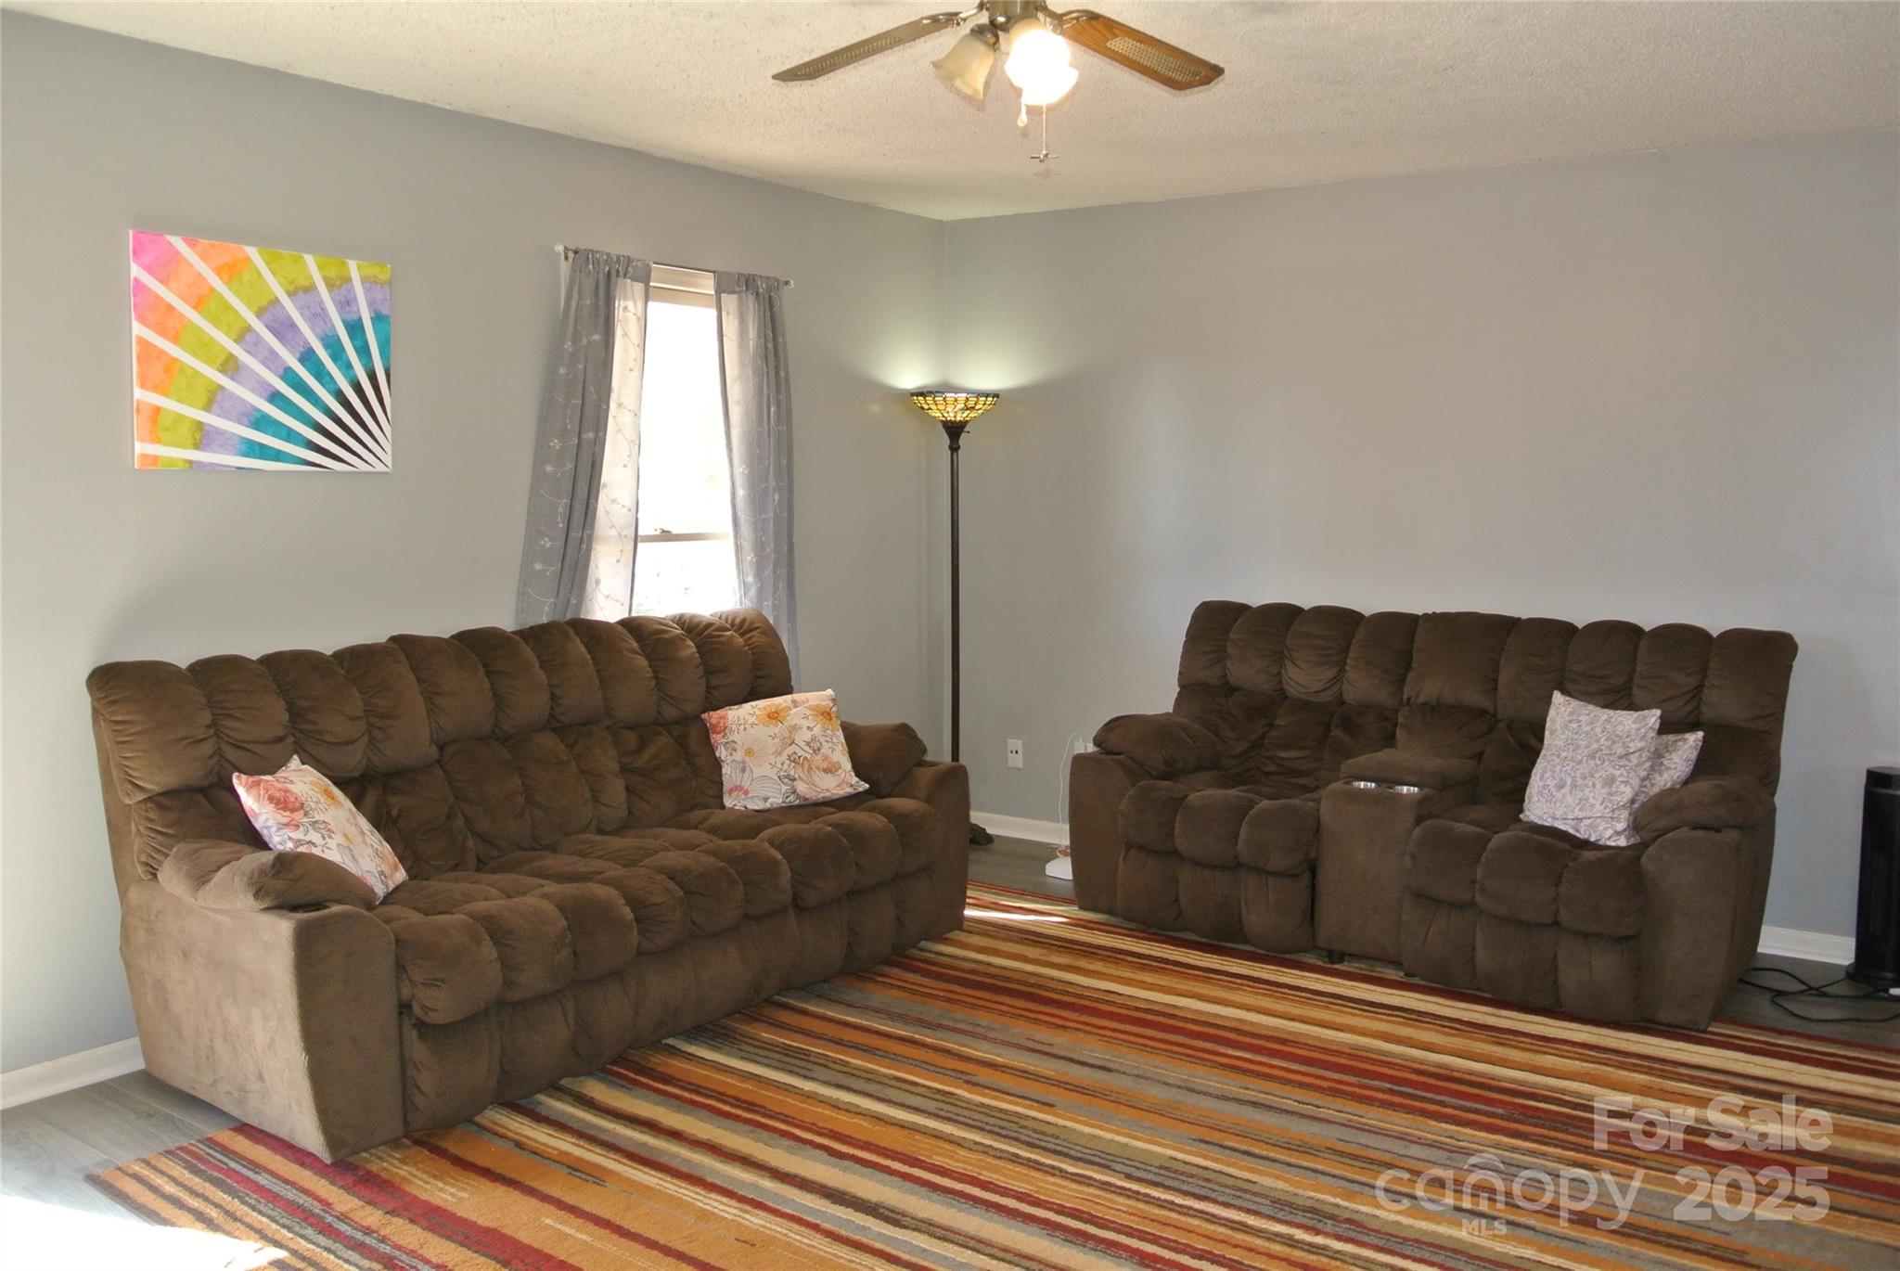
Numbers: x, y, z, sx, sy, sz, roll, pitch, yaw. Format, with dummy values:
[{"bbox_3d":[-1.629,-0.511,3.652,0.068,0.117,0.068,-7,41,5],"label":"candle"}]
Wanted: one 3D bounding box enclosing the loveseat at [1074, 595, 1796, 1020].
[{"bbox_3d":[1.427,0.446,4.709,1.980,0.990,0.900,5,8,37],"label":"loveseat"}]

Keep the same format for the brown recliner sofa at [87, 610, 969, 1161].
[{"bbox_3d":[-0.945,0.493,4.142,0.920,0.990,2.230,4,7,34],"label":"brown recliner sofa"}]

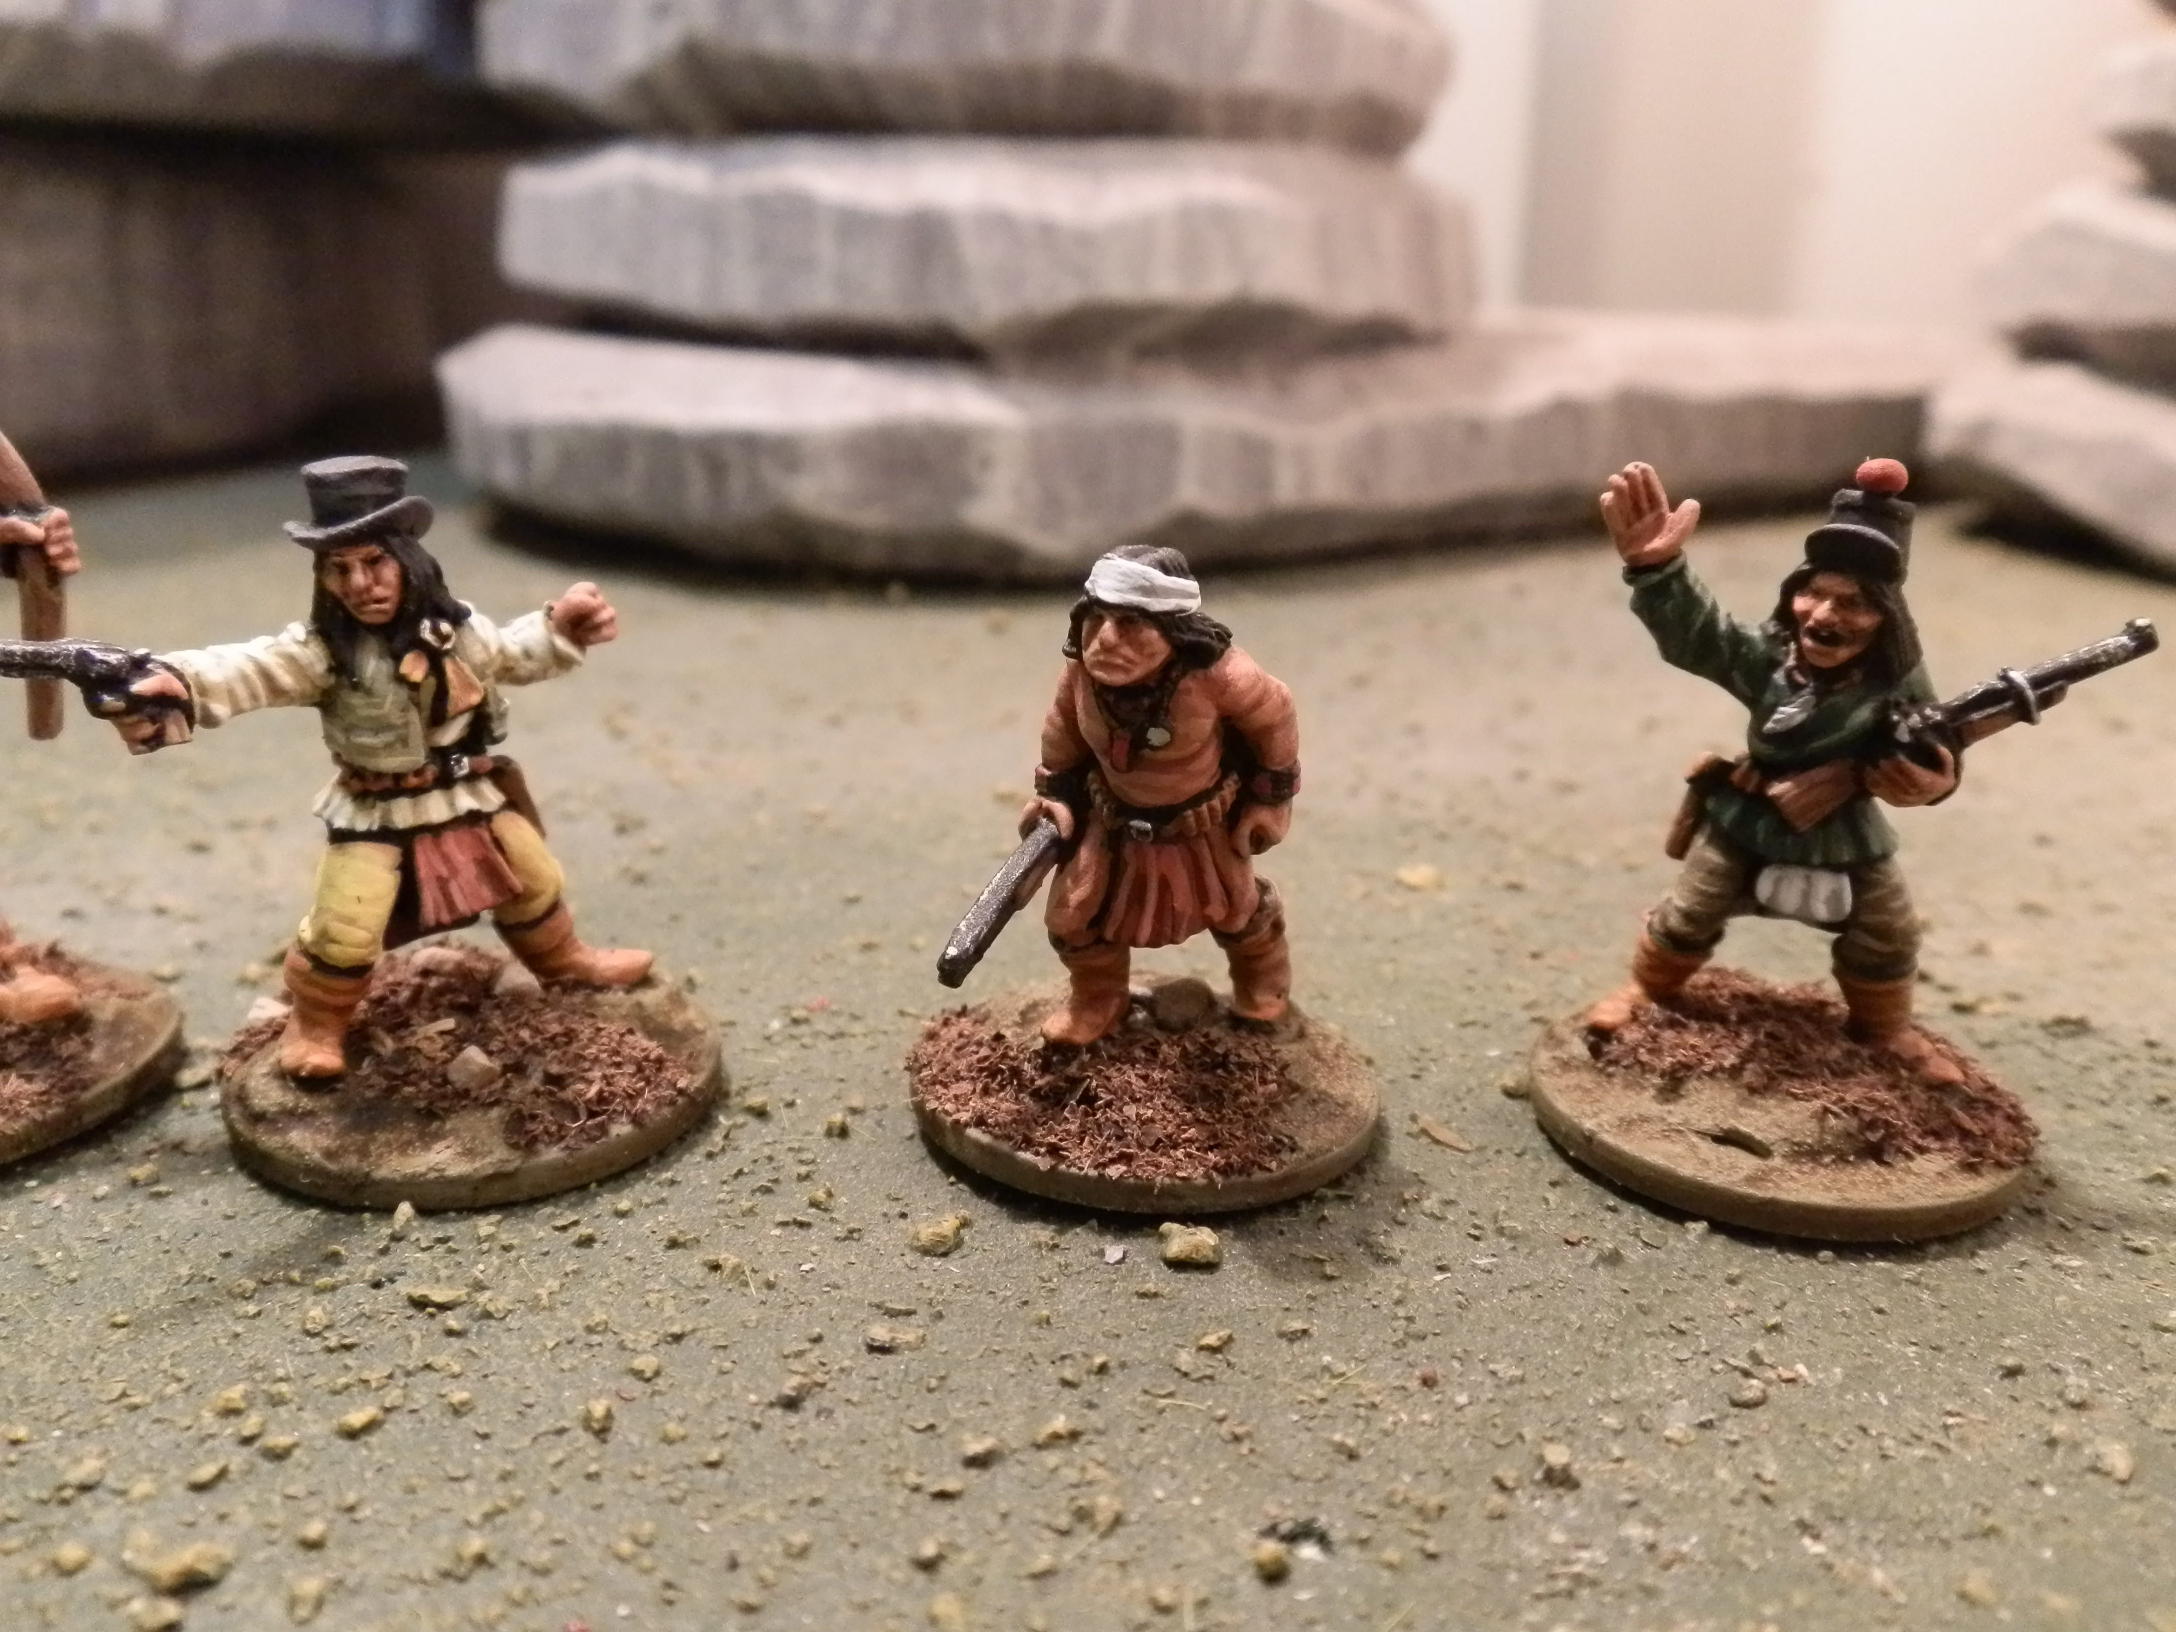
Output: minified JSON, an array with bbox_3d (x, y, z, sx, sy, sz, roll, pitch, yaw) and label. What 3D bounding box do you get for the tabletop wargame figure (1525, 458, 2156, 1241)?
[{"bbox_3d":[0.037,0.000,0.089,0.026,0.034,0.025,8,19,23],"label":"tabletop wargame figure"}]

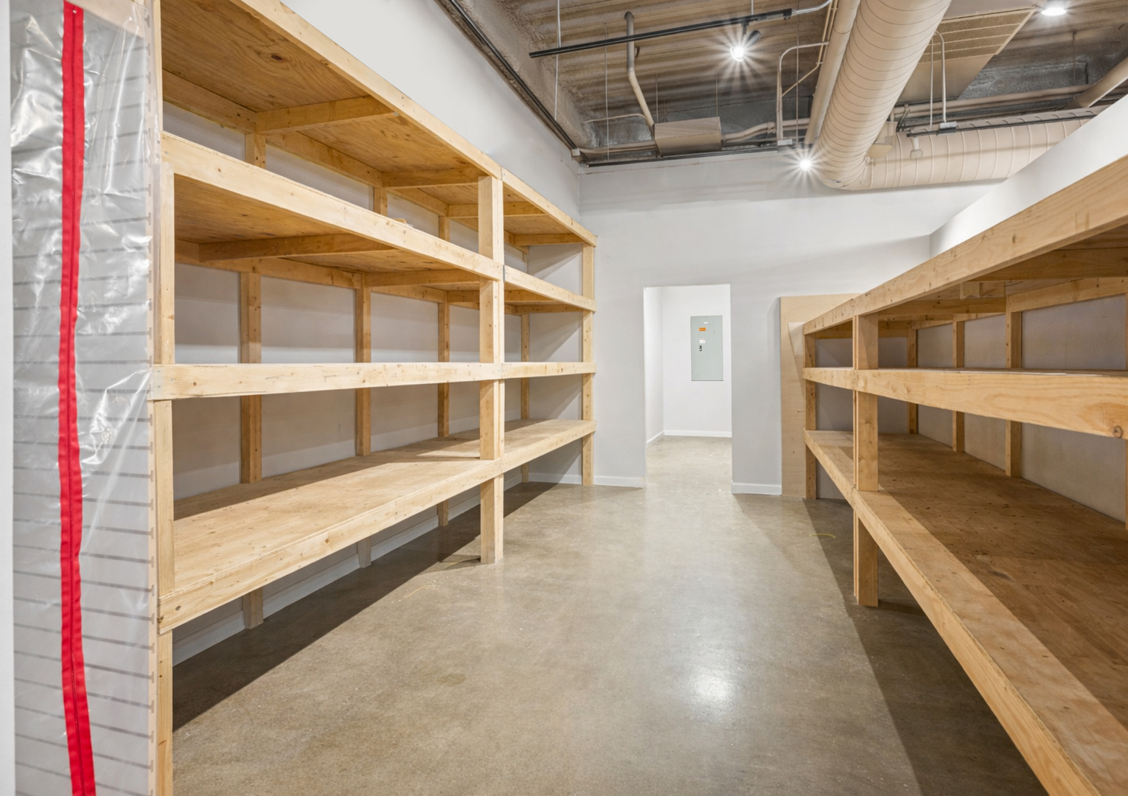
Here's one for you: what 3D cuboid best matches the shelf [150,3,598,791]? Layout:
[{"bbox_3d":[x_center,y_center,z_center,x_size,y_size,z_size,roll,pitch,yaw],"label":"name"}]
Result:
[{"bbox_3d":[-0.807,-0.193,3.829,0.871,2.587,4.610,1,4,19],"label":"shelf"}]

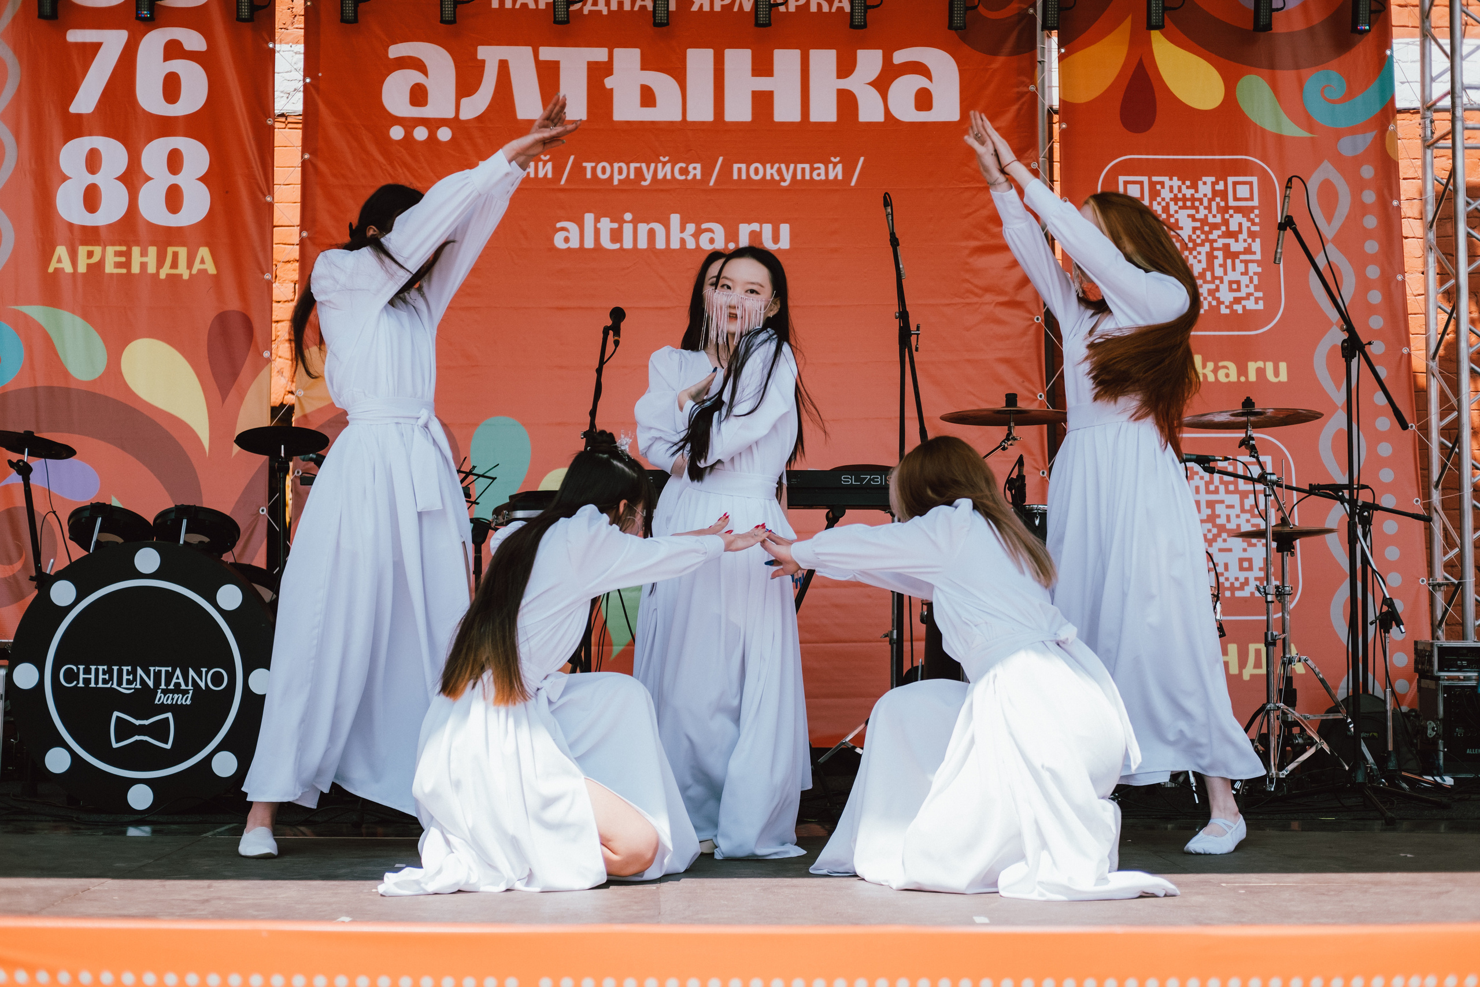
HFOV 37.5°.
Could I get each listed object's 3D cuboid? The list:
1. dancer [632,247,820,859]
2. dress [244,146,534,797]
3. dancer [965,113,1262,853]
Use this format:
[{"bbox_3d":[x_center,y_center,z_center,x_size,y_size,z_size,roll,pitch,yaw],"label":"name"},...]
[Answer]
[{"bbox_3d":[-0.033,0.136,5.400,0.440,1.500,0.440,-2,-4,36],"label":"dancer"},{"bbox_3d":[-0.866,-0.029,5.309,0.600,1.590,0.500,-2,-4,38],"label":"dress"},{"bbox_3d":[0.920,-0.026,5.411,0.680,1.810,0.600,3,-5,-44],"label":"dancer"}]

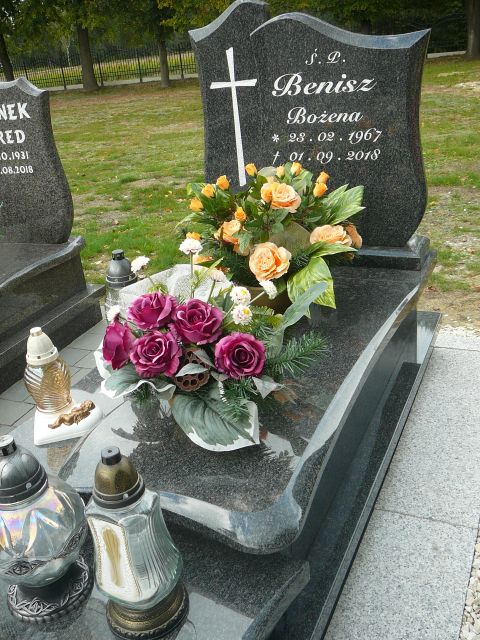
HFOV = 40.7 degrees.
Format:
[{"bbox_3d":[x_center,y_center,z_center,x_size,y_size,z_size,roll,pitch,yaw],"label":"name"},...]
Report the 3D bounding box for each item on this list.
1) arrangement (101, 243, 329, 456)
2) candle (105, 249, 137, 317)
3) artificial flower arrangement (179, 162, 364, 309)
[{"bbox_3d":[-0.069,0.037,1.513,0.514,0.388,0.399,-1,24,10],"label":"arrangement"},{"bbox_3d":[-0.321,-0.044,1.810,0.126,0.326,0.126,6,26,24],"label":"candle"},{"bbox_3d":[0.110,-0.237,1.968,0.557,0.430,0.430,-1,24,10],"label":"artificial flower arrangement"}]

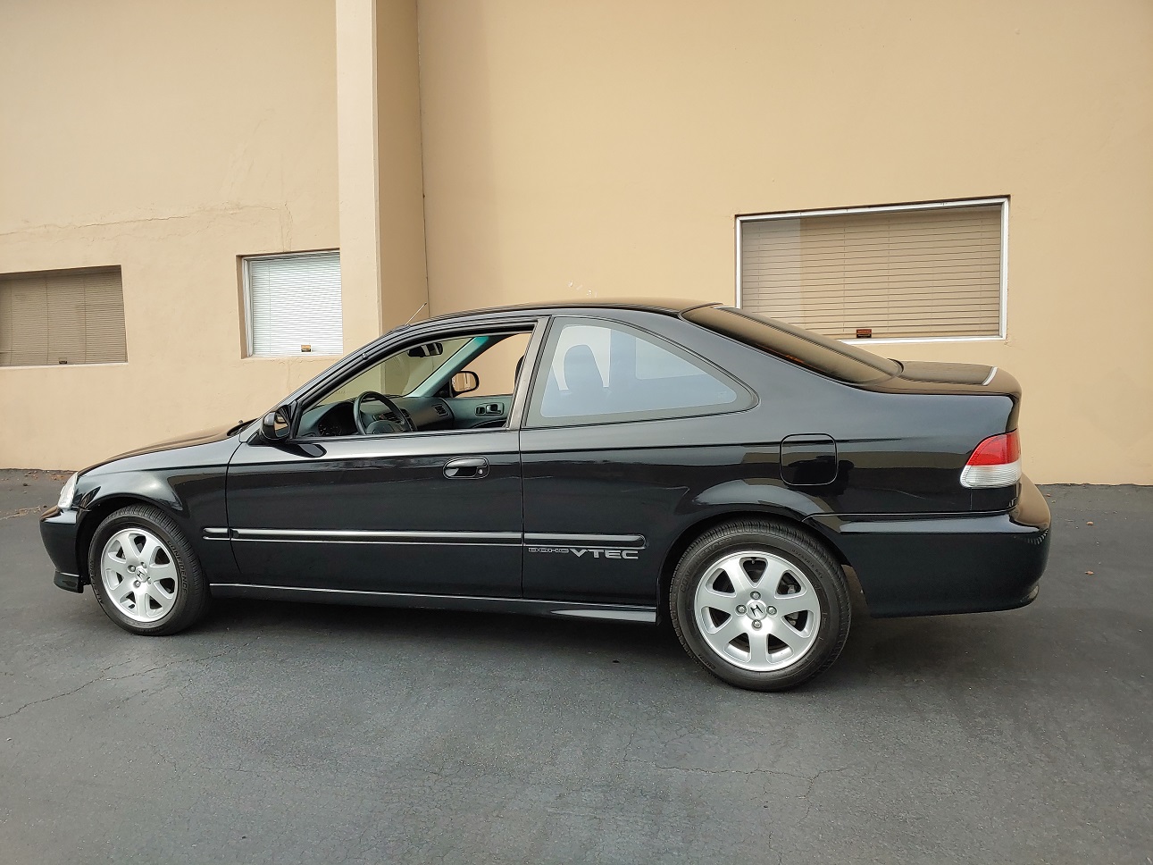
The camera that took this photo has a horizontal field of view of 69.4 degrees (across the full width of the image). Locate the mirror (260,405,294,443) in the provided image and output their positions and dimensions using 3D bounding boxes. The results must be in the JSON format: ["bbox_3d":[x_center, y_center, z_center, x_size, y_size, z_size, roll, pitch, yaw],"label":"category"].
[{"bbox_3d":[-1.168,-0.036,3.255,0.115,0.145,0.190,-1,7,10],"label":"mirror"}]

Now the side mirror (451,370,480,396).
[{"bbox_3d":[-0.674,-0.294,4.870,0.120,0.145,0.200,1,9,30],"label":"side mirror"}]

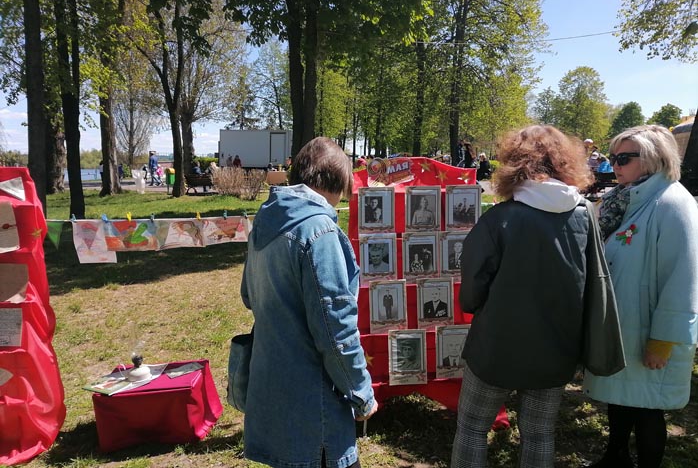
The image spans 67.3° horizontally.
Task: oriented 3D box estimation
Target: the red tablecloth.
[{"bbox_3d":[-1.053,0.947,2.930,0.570,0.330,0.430,-1,8,-7],"label":"red tablecloth"}]

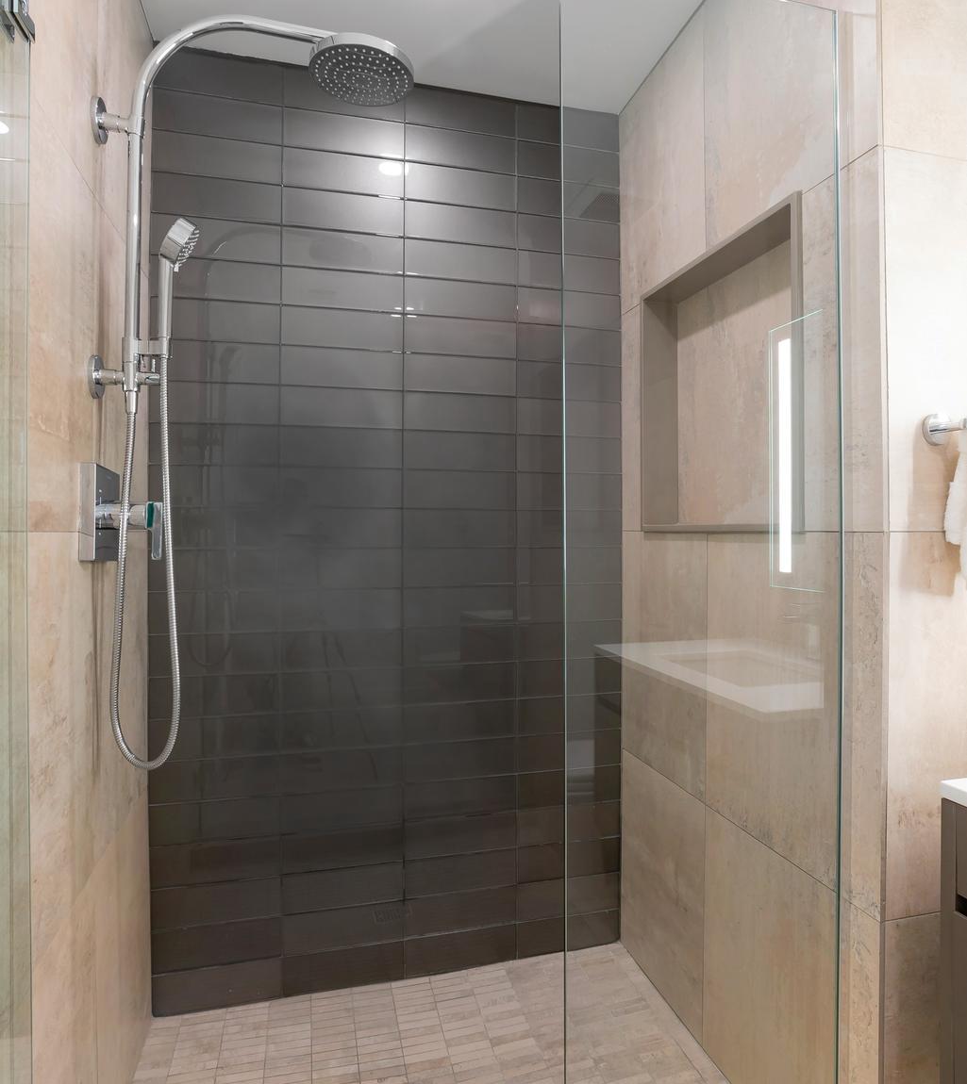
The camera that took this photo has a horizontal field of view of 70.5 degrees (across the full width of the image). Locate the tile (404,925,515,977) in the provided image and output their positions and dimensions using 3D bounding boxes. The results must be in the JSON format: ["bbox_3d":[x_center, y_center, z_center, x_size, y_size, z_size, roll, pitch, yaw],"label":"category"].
[{"bbox_3d":[-0.056,1.089,1.816,0.306,0.100,0.010,0,0,-14],"label":"tile"}]

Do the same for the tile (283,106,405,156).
[{"bbox_3d":[-0.360,-1.050,1.768,0.304,0.100,0.010,0,0,-14],"label":"tile"}]

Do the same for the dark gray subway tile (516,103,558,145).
[{"bbox_3d":[0.240,-1.155,1.903,0.306,0.100,0.010,0,0,-14],"label":"dark gray subway tile"}]

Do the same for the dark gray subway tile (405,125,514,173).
[{"bbox_3d":[-0.060,-1.053,1.830,0.306,0.100,0.010,0,0,-14],"label":"dark gray subway tile"}]

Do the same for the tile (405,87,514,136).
[{"bbox_3d":[-0.061,-1.162,1.853,0.306,0.100,0.010,0,-1,-14],"label":"tile"}]

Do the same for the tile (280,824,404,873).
[{"bbox_3d":[-0.357,0.783,1.746,0.306,0.100,0.010,0,0,-14],"label":"tile"}]

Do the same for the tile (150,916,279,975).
[{"bbox_3d":[-0.655,0.991,1.688,0.301,0.100,0.010,0,-1,-14],"label":"tile"}]

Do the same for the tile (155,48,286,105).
[{"bbox_3d":[-0.660,-1.155,1.685,0.306,0.100,0.010,0,0,-14],"label":"tile"}]

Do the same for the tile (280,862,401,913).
[{"bbox_3d":[-0.356,0.883,1.751,0.304,0.100,0.010,0,0,-14],"label":"tile"}]

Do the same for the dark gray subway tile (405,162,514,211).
[{"bbox_3d":[-0.060,-0.951,1.829,0.306,0.100,0.010,0,0,-14],"label":"dark gray subway tile"}]

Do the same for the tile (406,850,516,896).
[{"bbox_3d":[-0.057,0.888,1.834,0.306,0.100,0.010,0,-1,-14],"label":"tile"}]

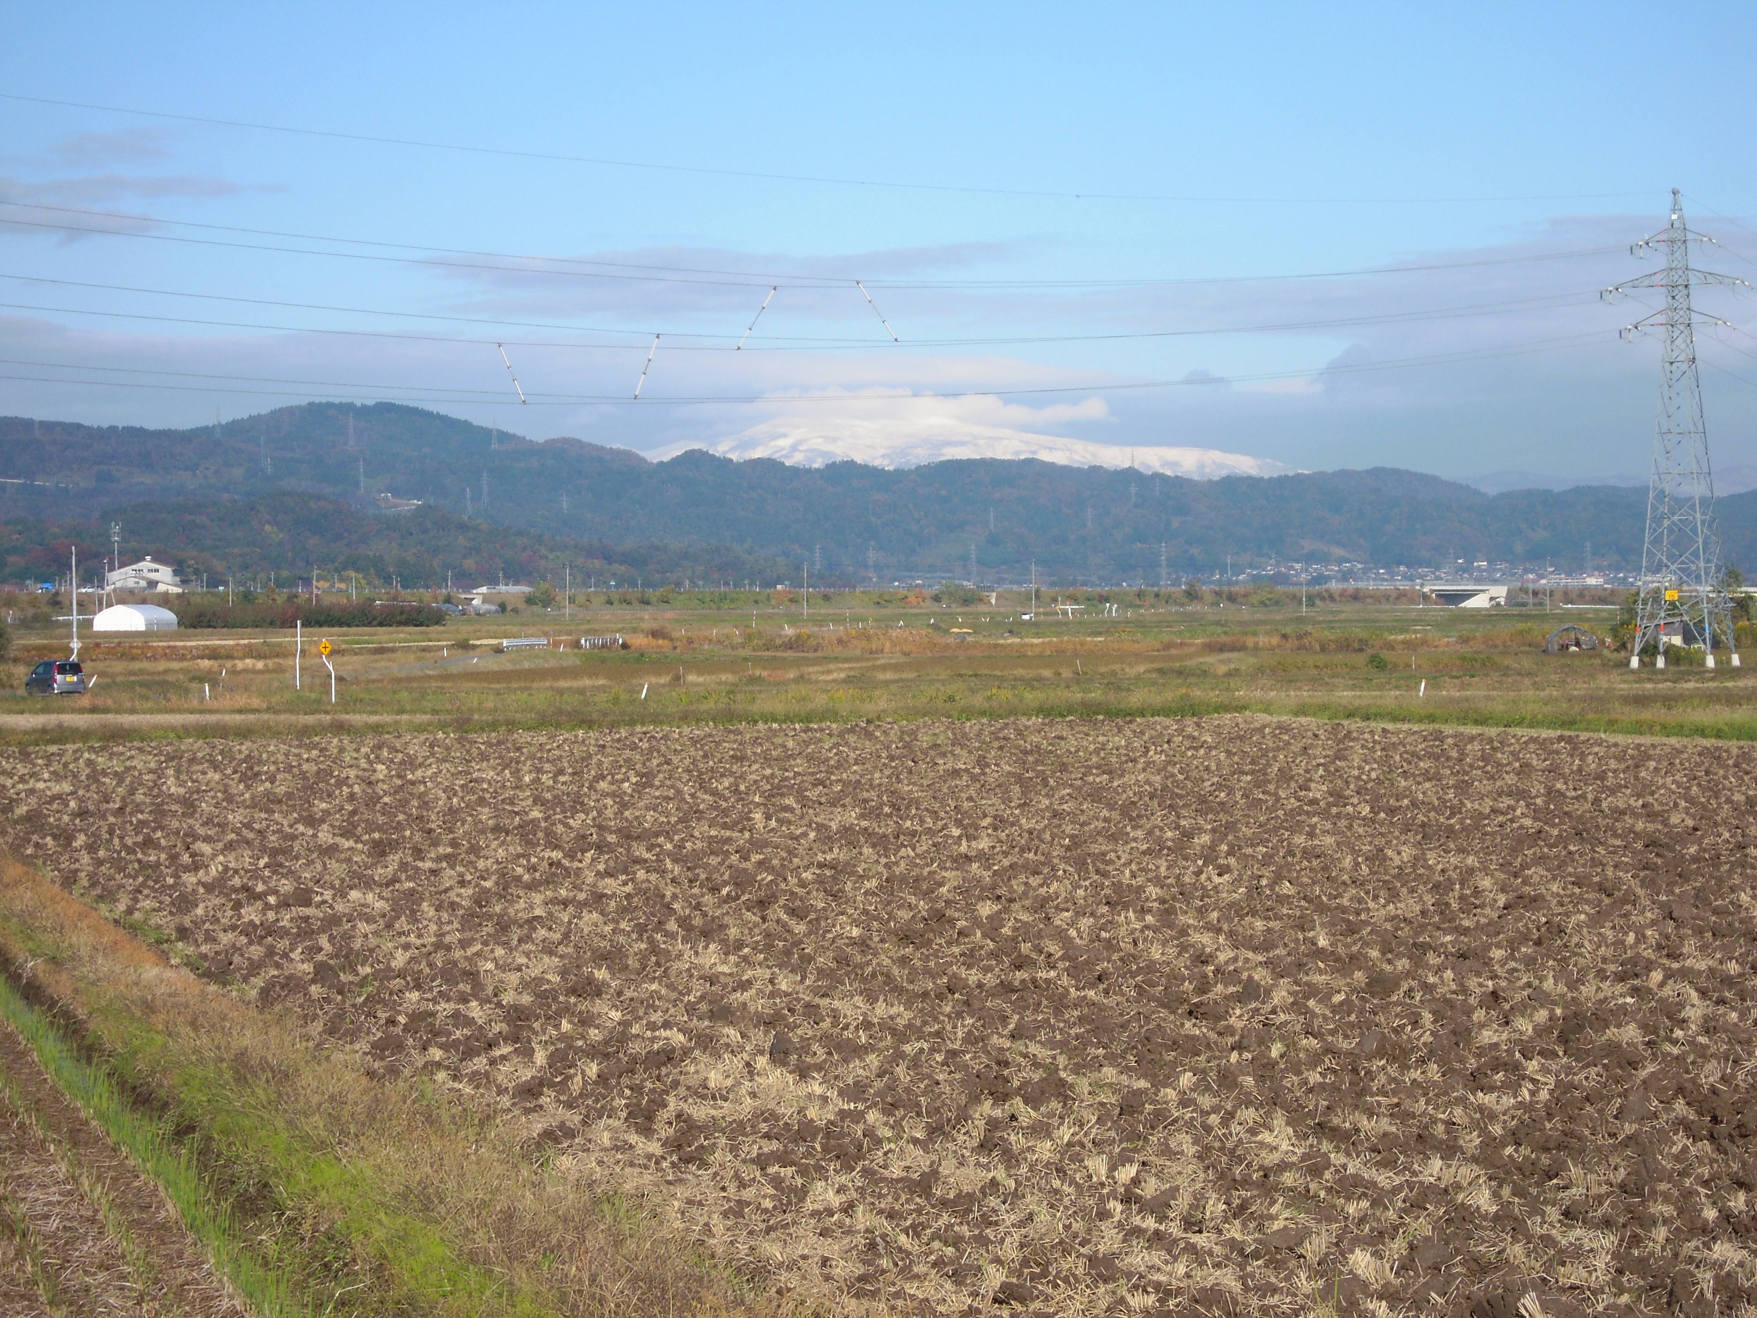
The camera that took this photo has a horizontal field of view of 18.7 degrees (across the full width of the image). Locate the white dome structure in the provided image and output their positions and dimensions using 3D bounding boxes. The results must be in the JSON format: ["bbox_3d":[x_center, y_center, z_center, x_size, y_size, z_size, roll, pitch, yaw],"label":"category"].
[{"bbox_3d":[-85.918,-4.753,616.430,6.200,3.050,13.000,0,1,8],"label":"white dome structure"}]

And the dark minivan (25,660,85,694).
[{"bbox_3d":[-35.496,0.906,230.000,1.475,1.630,3.395,-1,1,-29],"label":"dark minivan"}]

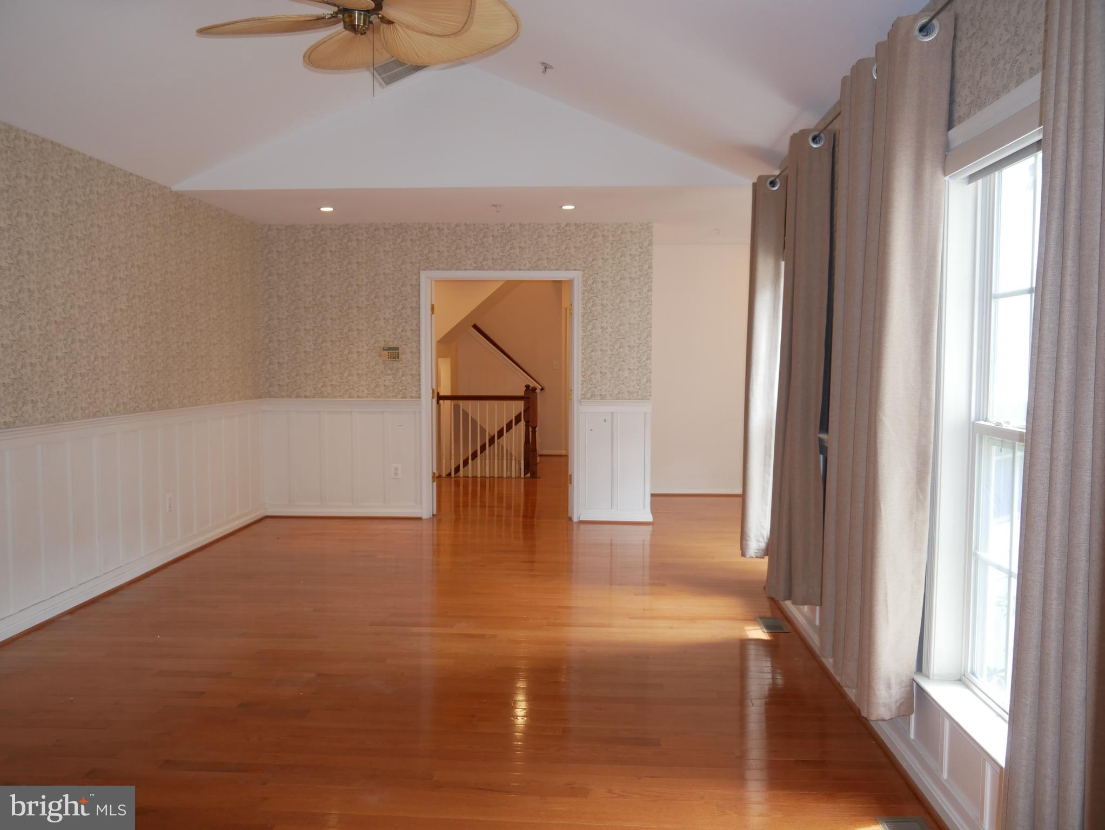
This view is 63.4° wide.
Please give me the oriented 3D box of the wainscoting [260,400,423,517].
[{"bbox_3d":[-1.780,0.373,7.580,1.330,1.010,0.050,0,3,3],"label":"wainscoting"}]

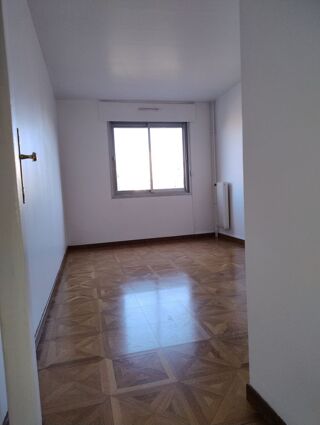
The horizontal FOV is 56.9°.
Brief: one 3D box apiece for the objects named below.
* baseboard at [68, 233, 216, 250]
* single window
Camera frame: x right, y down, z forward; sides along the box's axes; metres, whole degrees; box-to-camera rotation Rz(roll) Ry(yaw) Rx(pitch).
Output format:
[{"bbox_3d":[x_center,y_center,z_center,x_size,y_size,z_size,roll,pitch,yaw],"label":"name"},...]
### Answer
[{"bbox_3d":[-0.222,0.519,5.278,2.731,0.073,0.020,-4,5,-14],"label":"baseboard"},{"bbox_3d":[-0.150,-0.931,5.246,1.463,1.299,0.100,-4,5,-14],"label":"single window"}]

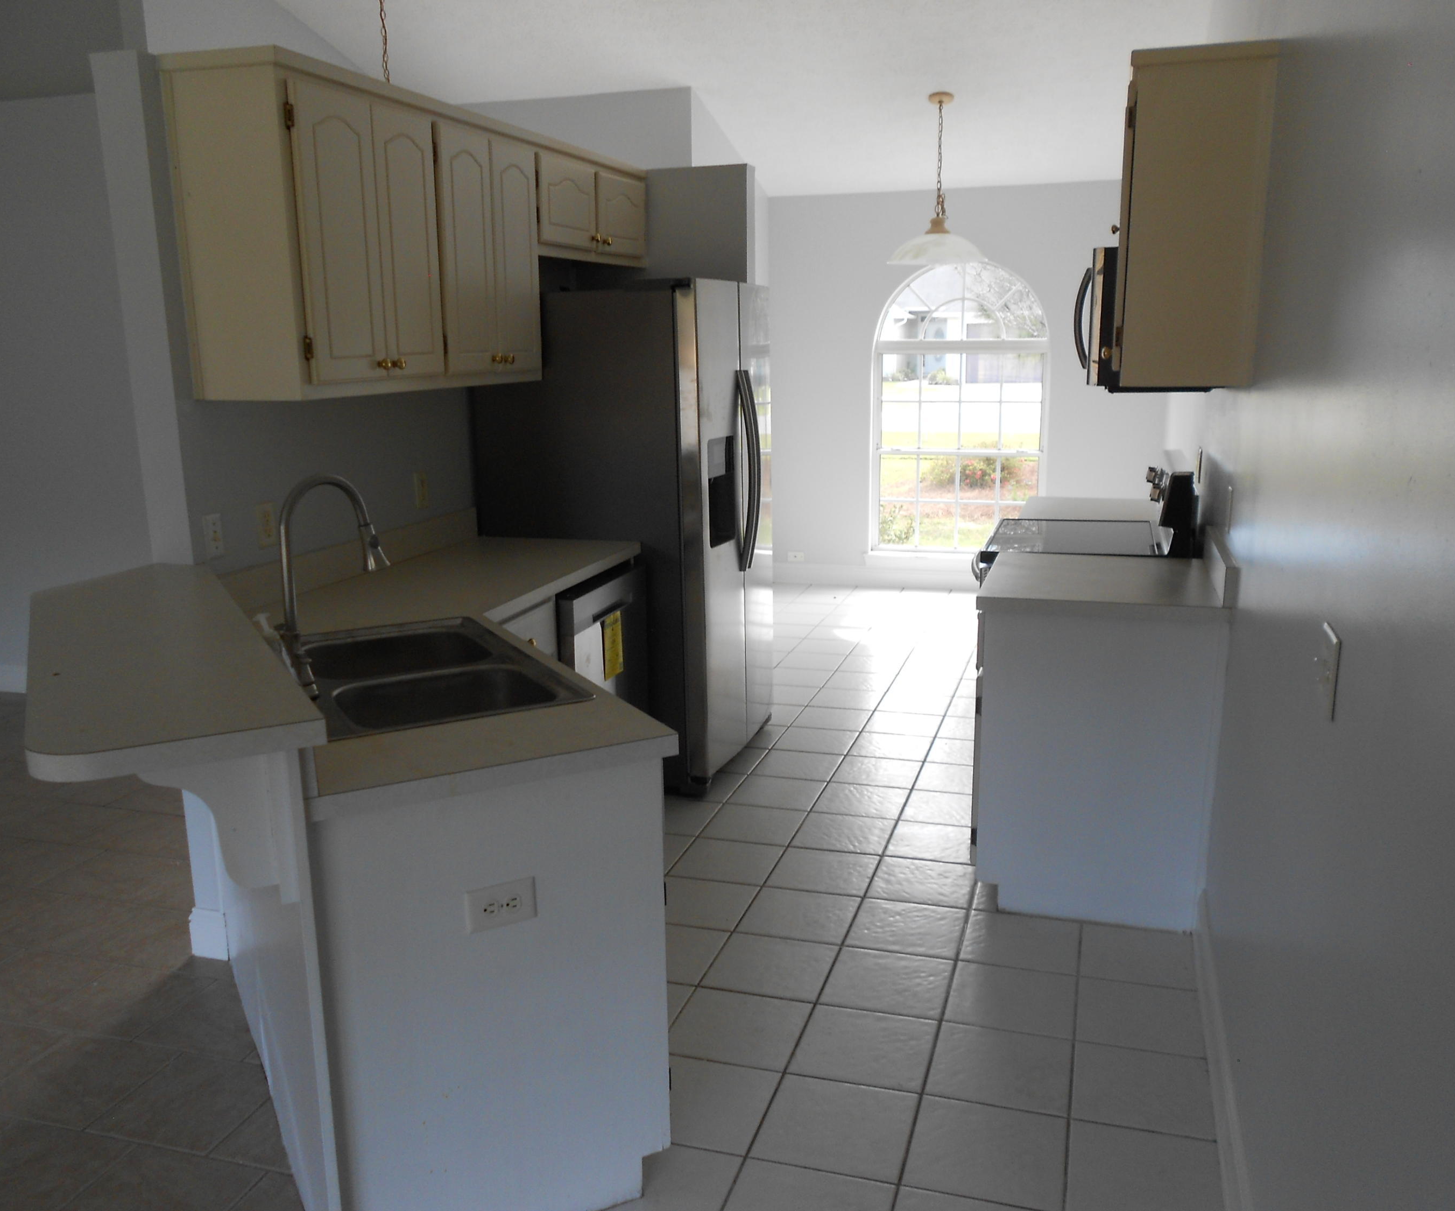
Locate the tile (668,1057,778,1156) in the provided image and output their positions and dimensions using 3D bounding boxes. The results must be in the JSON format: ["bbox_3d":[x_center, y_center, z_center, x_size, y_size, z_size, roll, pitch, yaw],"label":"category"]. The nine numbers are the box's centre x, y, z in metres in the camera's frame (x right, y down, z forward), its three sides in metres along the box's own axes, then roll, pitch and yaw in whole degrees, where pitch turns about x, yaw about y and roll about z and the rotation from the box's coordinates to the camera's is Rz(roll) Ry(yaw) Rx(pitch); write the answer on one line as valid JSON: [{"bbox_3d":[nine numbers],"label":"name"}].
[{"bbox_3d":[-0.064,1.076,2.619,0.301,0.011,0.301,3,12,17],"label":"tile"}]

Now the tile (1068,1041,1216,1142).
[{"bbox_3d":[0.897,1.048,2.614,0.286,0.010,0.294,3,13,17],"label":"tile"}]

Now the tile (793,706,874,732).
[{"bbox_3d":[0.454,0.491,5.197,0.300,0.010,0.297,3,13,17],"label":"tile"}]

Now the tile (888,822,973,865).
[{"bbox_3d":[0.677,0.771,3.918,0.297,0.010,0.294,3,13,17],"label":"tile"}]

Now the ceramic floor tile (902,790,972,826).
[{"bbox_3d":[0.778,0.717,4.250,0.301,0.011,0.301,3,12,17],"label":"ceramic floor tile"}]

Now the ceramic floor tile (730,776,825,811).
[{"bbox_3d":[0.188,0.691,4.451,0.303,0.010,0.303,3,13,17],"label":"ceramic floor tile"}]

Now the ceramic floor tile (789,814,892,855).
[{"bbox_3d":[0.386,0.757,4.007,0.297,0.010,0.294,3,13,17],"label":"ceramic floor tile"}]

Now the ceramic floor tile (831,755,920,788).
[{"bbox_3d":[0.575,0.643,4.649,0.303,0.010,0.303,3,13,17],"label":"ceramic floor tile"}]

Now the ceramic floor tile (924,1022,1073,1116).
[{"bbox_3d":[0.619,1.048,2.738,0.303,0.010,0.303,3,13,17],"label":"ceramic floor tile"}]

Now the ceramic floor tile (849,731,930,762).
[{"bbox_3d":[0.666,0.581,4.938,0.303,0.010,0.303,3,13,17],"label":"ceramic floor tile"}]

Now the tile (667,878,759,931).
[{"bbox_3d":[-0.085,0.867,3.534,0.297,0.010,0.294,3,13,17],"label":"tile"}]

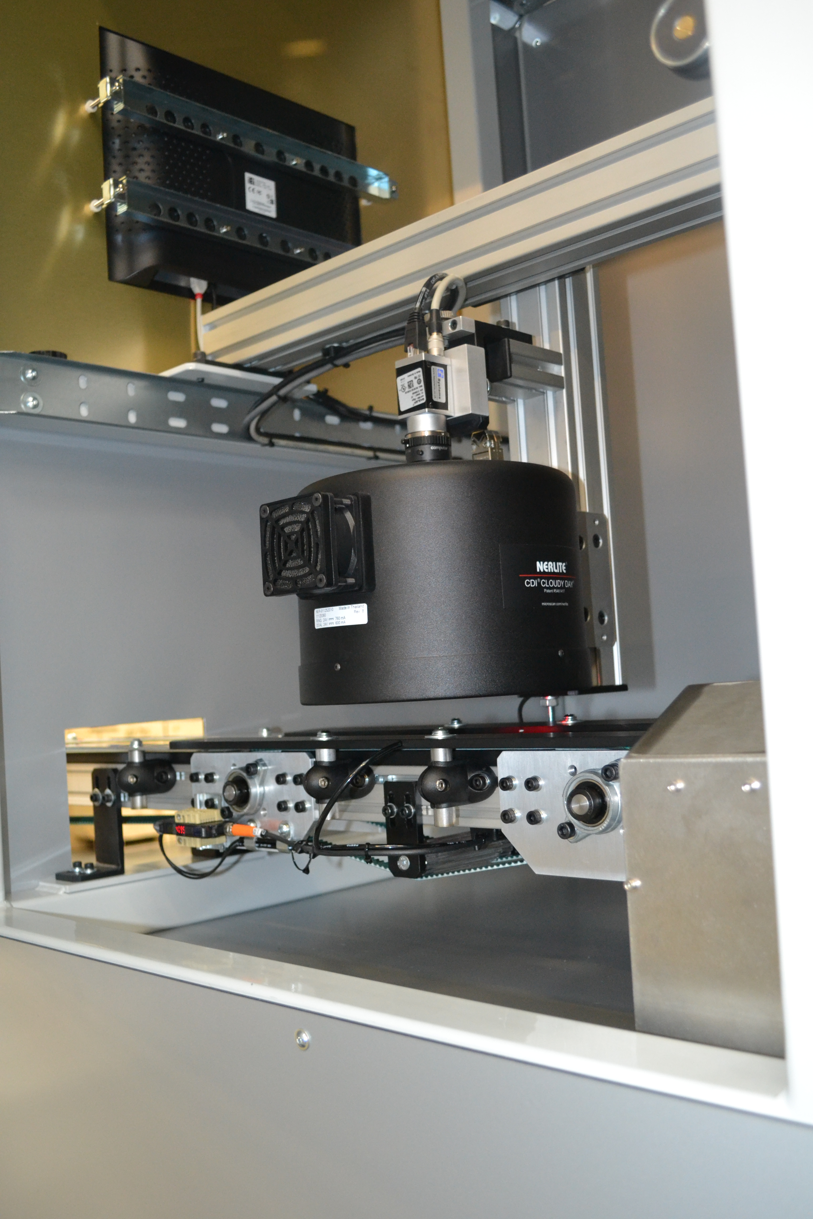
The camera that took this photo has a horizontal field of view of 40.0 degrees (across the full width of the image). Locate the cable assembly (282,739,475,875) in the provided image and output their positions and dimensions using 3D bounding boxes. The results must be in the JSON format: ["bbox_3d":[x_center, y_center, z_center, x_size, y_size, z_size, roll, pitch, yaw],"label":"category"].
[{"bbox_3d":[-0.033,0.126,0.704,0.167,0.090,0.041,-6,-4,43],"label":"cable assembly"}]

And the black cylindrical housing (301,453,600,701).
[{"bbox_3d":[0.025,-0.014,0.802,0.207,0.152,0.207,-4,-3,0],"label":"black cylindrical housing"}]

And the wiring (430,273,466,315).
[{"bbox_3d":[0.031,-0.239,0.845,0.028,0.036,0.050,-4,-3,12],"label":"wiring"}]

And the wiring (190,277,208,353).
[{"bbox_3d":[-0.230,-0.327,1.240,0.013,0.084,0.019,-6,-4,43],"label":"wiring"}]

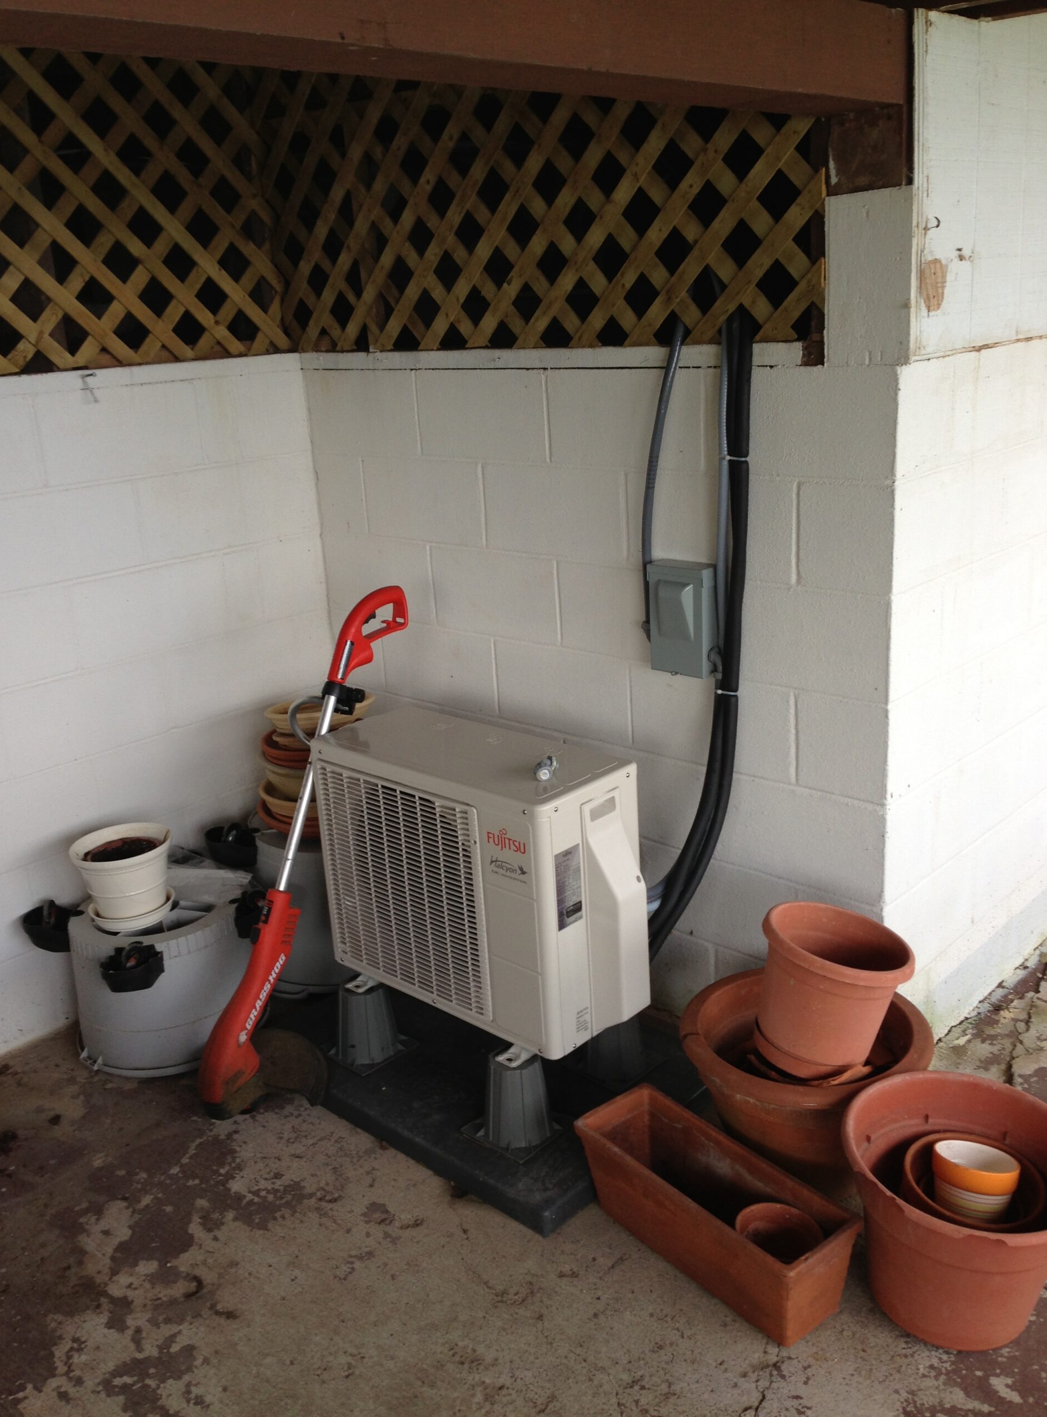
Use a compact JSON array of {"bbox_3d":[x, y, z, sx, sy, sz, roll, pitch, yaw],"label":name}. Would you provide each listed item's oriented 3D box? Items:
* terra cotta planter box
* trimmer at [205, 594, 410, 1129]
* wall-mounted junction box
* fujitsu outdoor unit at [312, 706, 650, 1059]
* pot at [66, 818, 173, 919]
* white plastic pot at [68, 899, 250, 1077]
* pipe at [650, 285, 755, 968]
[{"bbox_3d":[0.317,0.853,2.288,0.173,0.172,0.508,-16,21,-34],"label":"terra cotta planter box"},{"bbox_3d":[-0.426,0.293,2.905,0.265,1.190,0.200,12,-11,4],"label":"trimmer"},{"bbox_3d":[0.319,-0.179,2.720,0.133,0.222,0.066,12,23,41],"label":"wall-mounted junction box"},{"bbox_3d":[-0.091,0.346,2.861,0.690,0.535,0.295,13,24,42],"label":"fujitsu outdoor unit"},{"bbox_3d":[-0.882,0.374,3.006,0.228,0.162,0.228,-3,17,1],"label":"pot"},{"bbox_3d":[-0.826,0.597,3.117,0.430,0.300,0.430,-3,17,1],"label":"white plastic pot"},{"bbox_3d":[0.355,-0.101,2.653,0.200,1.350,0.150,12,23,41],"label":"pipe"}]

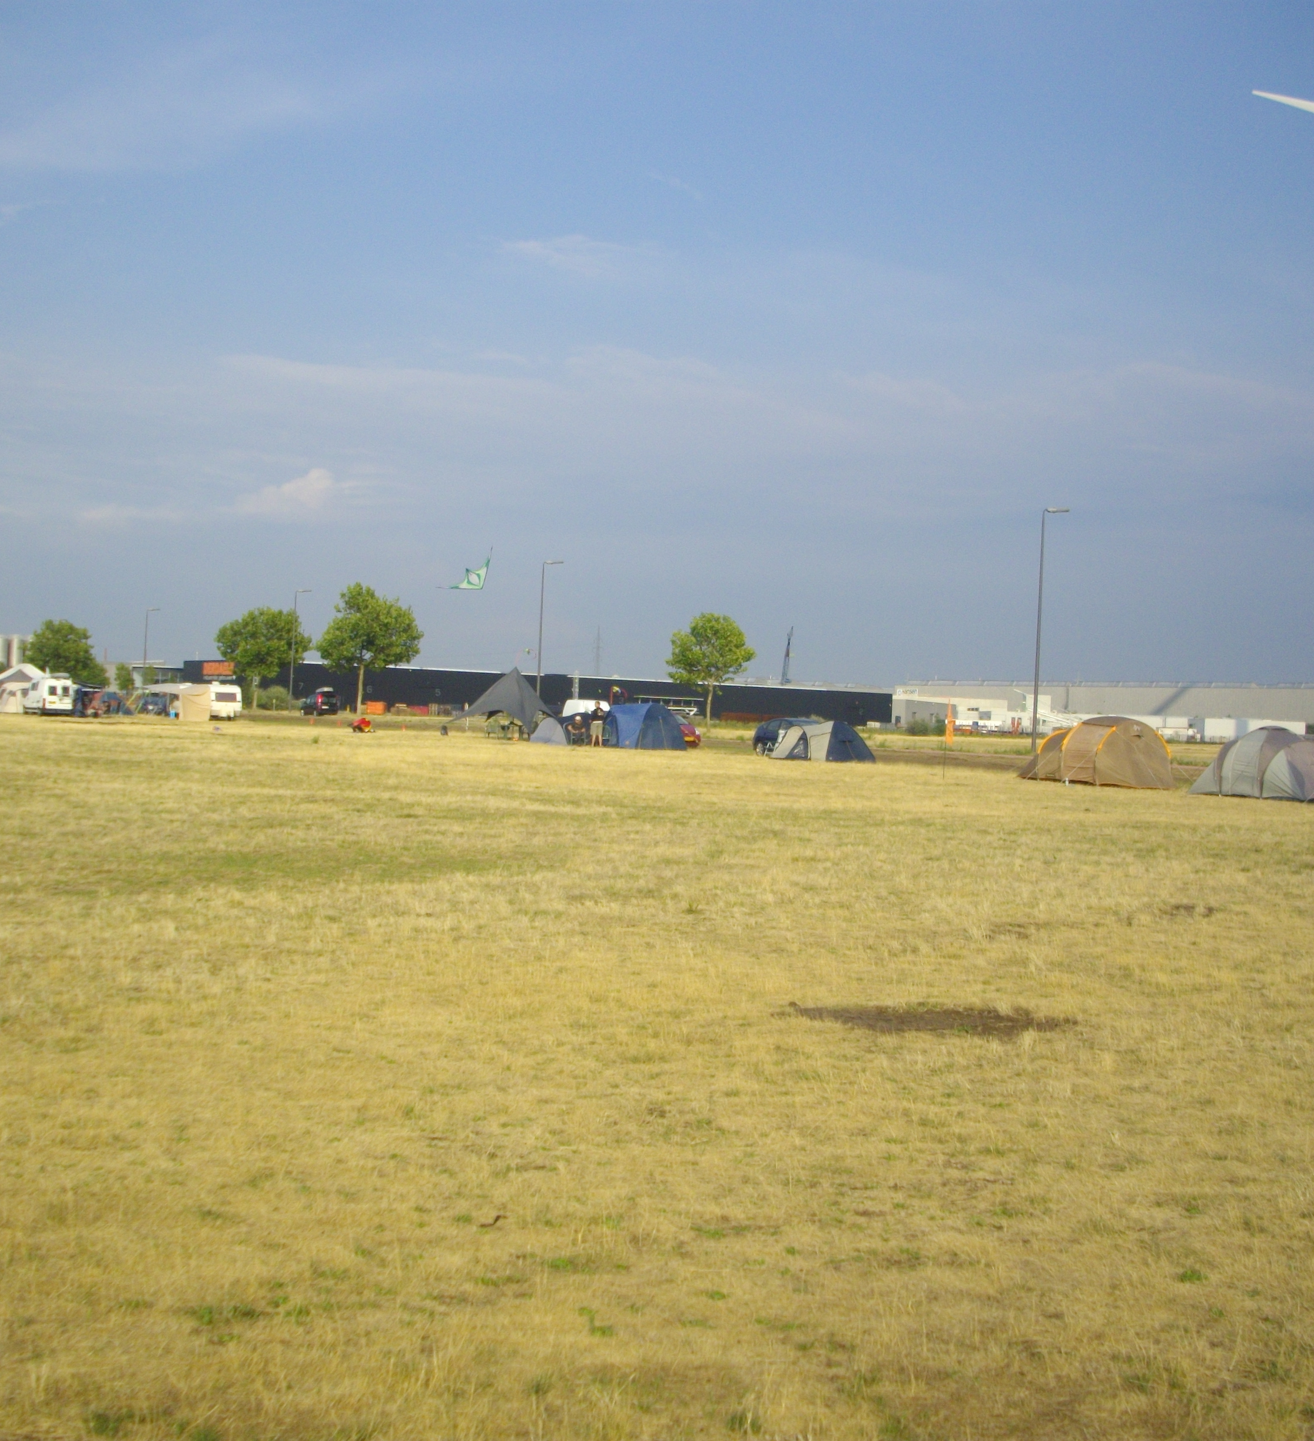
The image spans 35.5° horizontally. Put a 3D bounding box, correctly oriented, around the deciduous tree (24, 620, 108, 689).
[{"bbox_3d":[-66.894,-6.867,232.000,9.000,9.157,9.000,2,0,0],"label":"deciduous tree"}]

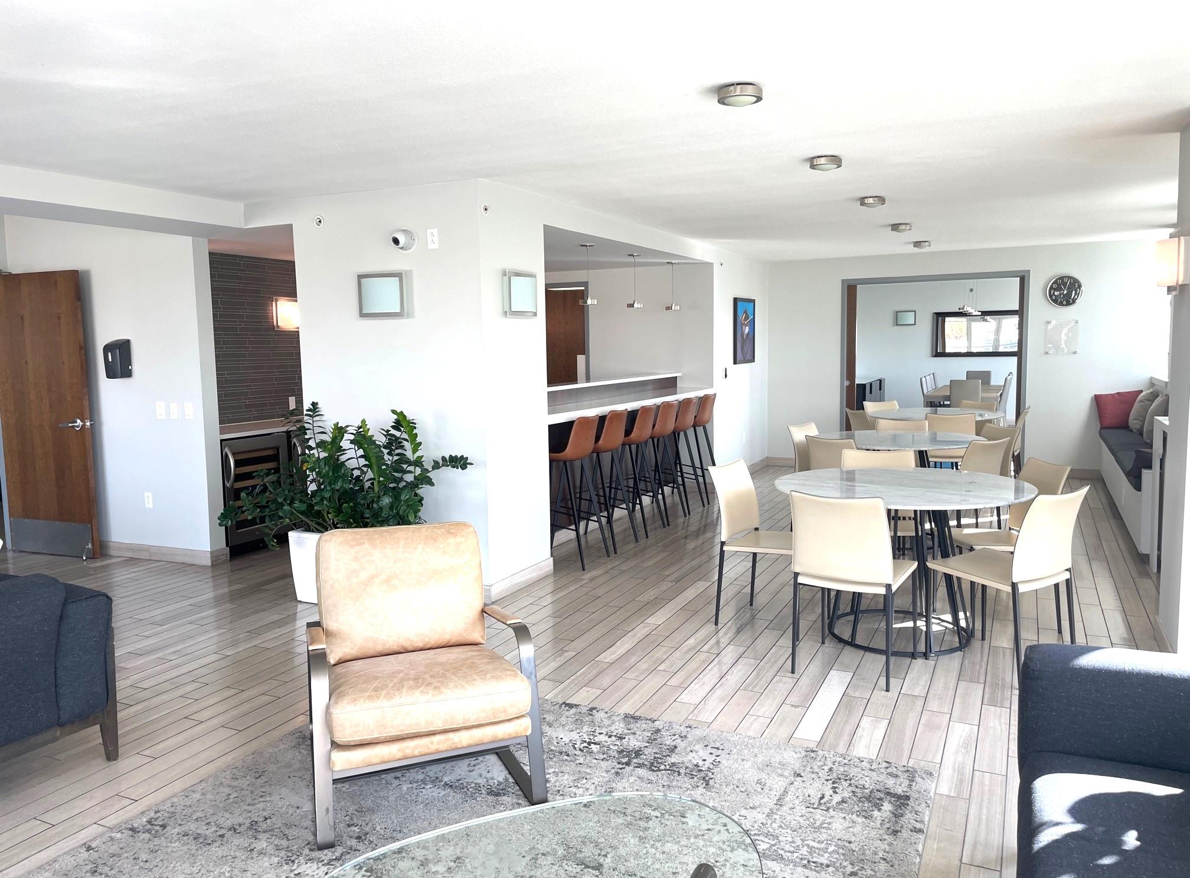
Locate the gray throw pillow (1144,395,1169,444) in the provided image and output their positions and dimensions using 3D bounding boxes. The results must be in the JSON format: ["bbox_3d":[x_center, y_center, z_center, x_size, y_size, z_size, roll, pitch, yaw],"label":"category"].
[{"bbox_3d":[4.827,-0.172,7.675,0.160,0.430,0.430,15,12,24],"label":"gray throw pillow"}]

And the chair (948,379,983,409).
[{"bbox_3d":[4.740,-0.292,11.458,0.390,0.945,0.520,2,7,26],"label":"chair"}]

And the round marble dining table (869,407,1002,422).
[{"bbox_3d":[3.270,0.135,8.622,1.240,0.765,1.240,2,7,26],"label":"round marble dining table"}]

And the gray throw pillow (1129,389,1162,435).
[{"bbox_3d":[5.188,-0.260,8.437,0.160,0.440,0.430,19,7,2],"label":"gray throw pillow"}]

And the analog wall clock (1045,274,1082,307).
[{"bbox_3d":[4.791,-1.511,9.113,0.340,0.340,0.050,2,7,26],"label":"analog wall clock"}]

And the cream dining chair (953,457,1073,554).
[{"bbox_3d":[2.107,0.538,4.630,0.540,0.835,0.445,-1,6,-2],"label":"cream dining chair"}]

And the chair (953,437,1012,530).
[{"bbox_3d":[2.475,0.391,6.097,0.440,0.830,0.510,-5,7,-29],"label":"chair"}]

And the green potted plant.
[{"bbox_3d":[-1.482,0.392,5.190,1.650,1.180,0.720,2,7,26],"label":"green potted plant"}]

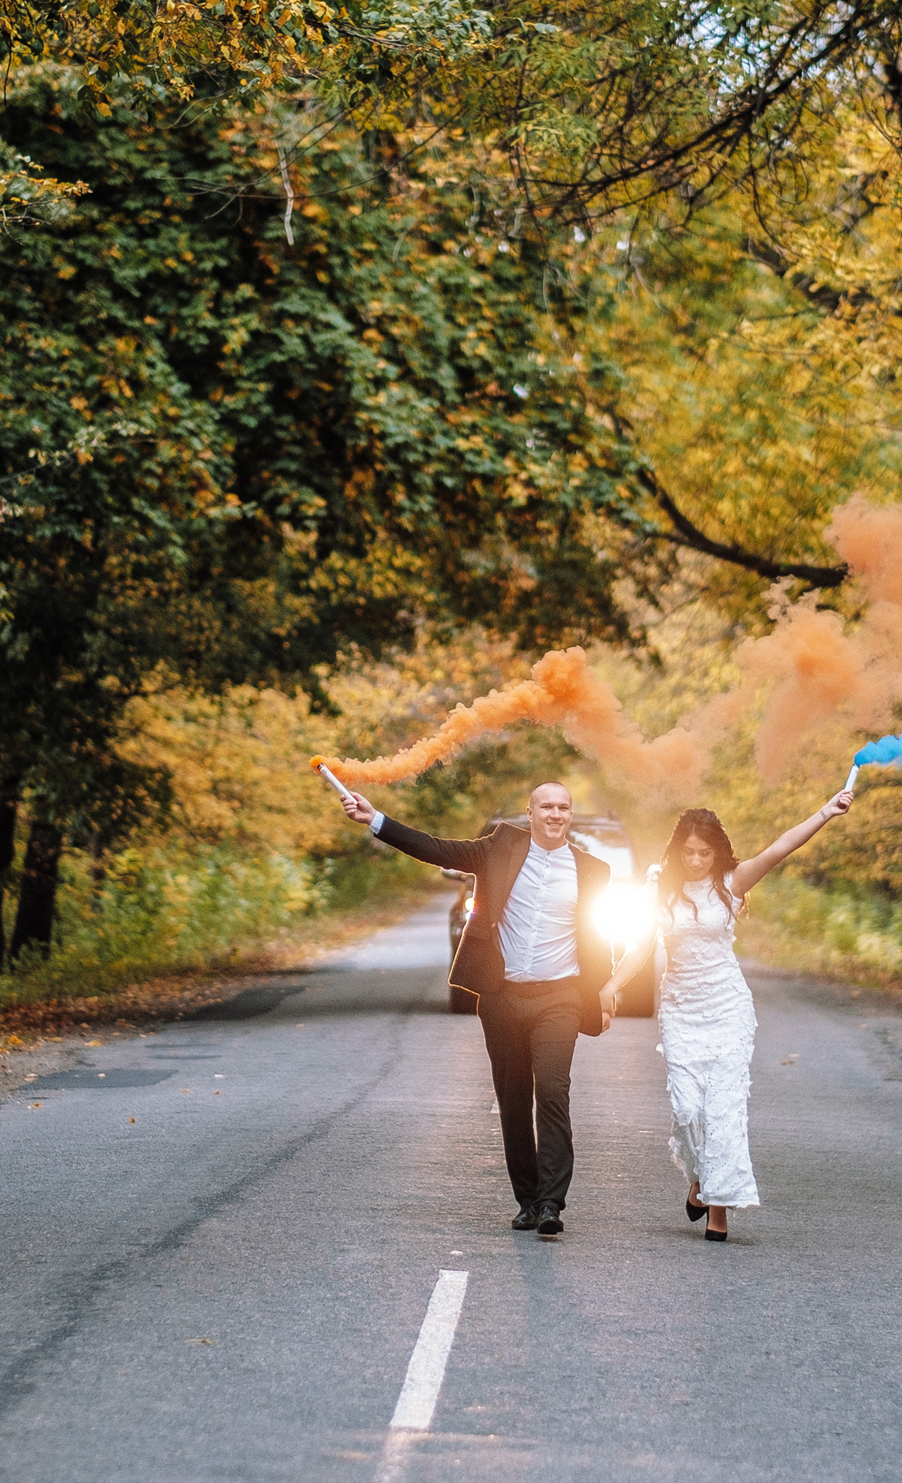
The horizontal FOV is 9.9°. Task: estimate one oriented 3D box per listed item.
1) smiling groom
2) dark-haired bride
[{"bbox_3d":[0.092,1.055,20.400,1.079,1.788,0.520,0,-1,2],"label":"smiling groom"},{"bbox_3d":[1.079,1.064,20.200,0.988,1.771,0.500,0,-1,2],"label":"dark-haired bride"}]

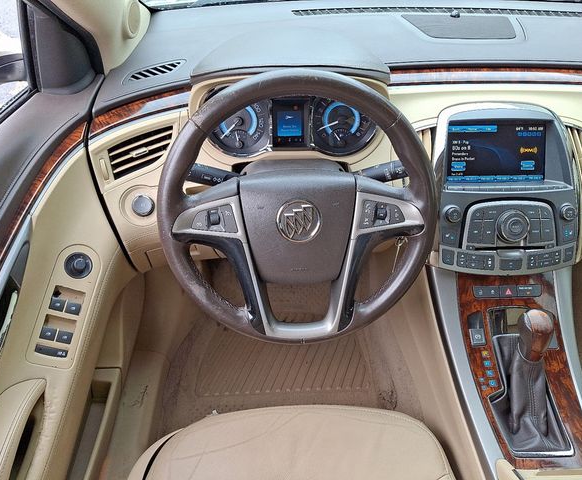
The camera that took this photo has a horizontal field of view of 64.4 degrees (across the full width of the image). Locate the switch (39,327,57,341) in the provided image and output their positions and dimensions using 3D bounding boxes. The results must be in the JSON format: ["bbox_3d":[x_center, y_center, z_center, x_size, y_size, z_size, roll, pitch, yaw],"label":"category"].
[{"bbox_3d":[-0.315,0.122,0.600,0.018,0.010,0.016,18,66,-23],"label":"switch"}]

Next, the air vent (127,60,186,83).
[{"bbox_3d":[-0.263,-0.325,0.899,0.125,0.013,0.038,-28,46,-23],"label":"air vent"}]

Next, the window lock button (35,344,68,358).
[{"bbox_3d":[-0.308,0.144,0.597,0.038,0.008,0.009,18,66,-23],"label":"window lock button"}]

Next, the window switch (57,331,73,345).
[{"bbox_3d":[-0.297,0.128,0.608,0.018,0.010,0.016,18,66,-23],"label":"window switch"}]

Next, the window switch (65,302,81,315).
[{"bbox_3d":[-0.293,0.092,0.623,0.018,0.010,0.016,18,66,-23],"label":"window switch"}]

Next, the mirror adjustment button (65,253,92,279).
[{"bbox_3d":[-0.291,0.034,0.635,0.037,0.018,0.037,10,69,-26],"label":"mirror adjustment button"}]

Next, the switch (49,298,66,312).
[{"bbox_3d":[-0.310,0.086,0.615,0.018,0.010,0.016,18,66,-23],"label":"switch"}]

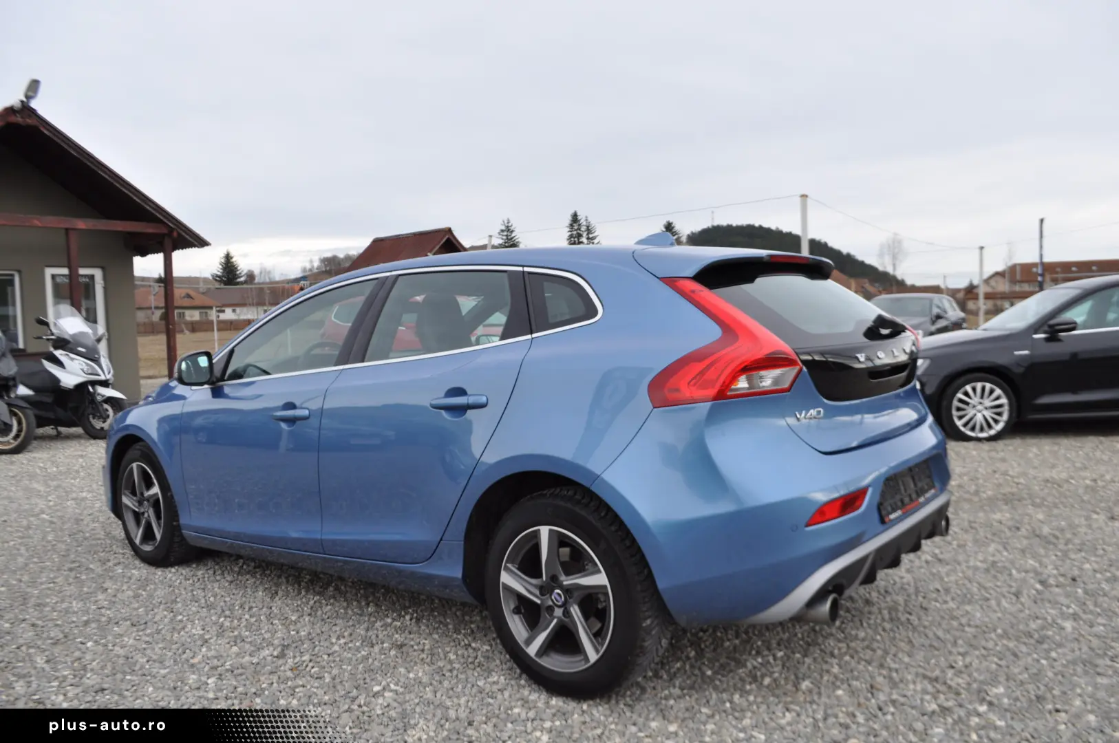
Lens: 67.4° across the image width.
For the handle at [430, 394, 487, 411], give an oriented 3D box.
[{"bbox_3d":[-0.336,0.101,2.750,0.253,0.046,0.050,0,3,39],"label":"handle"}]

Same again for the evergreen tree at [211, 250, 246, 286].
[{"bbox_3d":[-45.398,-10.855,115.000,5.400,11.300,5.400,-2,3,0],"label":"evergreen tree"}]

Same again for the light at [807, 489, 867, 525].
[{"bbox_3d":[0.783,0.380,2.370,0.250,0.073,0.035,-4,3,-31],"label":"light"}]

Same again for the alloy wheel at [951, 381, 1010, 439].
[{"bbox_3d":[3.699,0.334,7.450,0.487,0.487,0.200,-2,3,2],"label":"alloy wheel"}]

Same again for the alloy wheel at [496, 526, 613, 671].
[{"bbox_3d":[0.041,0.673,2.559,0.436,0.436,0.190,0,3,39],"label":"alloy wheel"}]

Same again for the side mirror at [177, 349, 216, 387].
[{"bbox_3d":[-1.628,-0.012,3.692,0.130,0.152,0.200,0,3,39],"label":"side mirror"}]

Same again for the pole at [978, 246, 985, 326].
[{"bbox_3d":[28.047,-5.411,55.637,0.310,5.801,0.310,-2,3,0],"label":"pole"}]

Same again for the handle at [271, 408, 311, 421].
[{"bbox_3d":[-1.052,0.170,3.291,0.245,0.048,0.050,0,3,39],"label":"handle"}]

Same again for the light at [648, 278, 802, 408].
[{"bbox_3d":[0.405,-0.090,2.325,0.460,0.375,0.300,0,3,39],"label":"light"}]

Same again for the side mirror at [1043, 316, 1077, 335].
[{"bbox_3d":[4.365,-0.393,7.310,0.155,0.150,0.240,-2,3,2],"label":"side mirror"}]

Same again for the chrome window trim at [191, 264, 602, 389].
[{"bbox_3d":[-0.751,-0.154,3.249,2.300,0.465,0.260,0,3,39],"label":"chrome window trim"}]

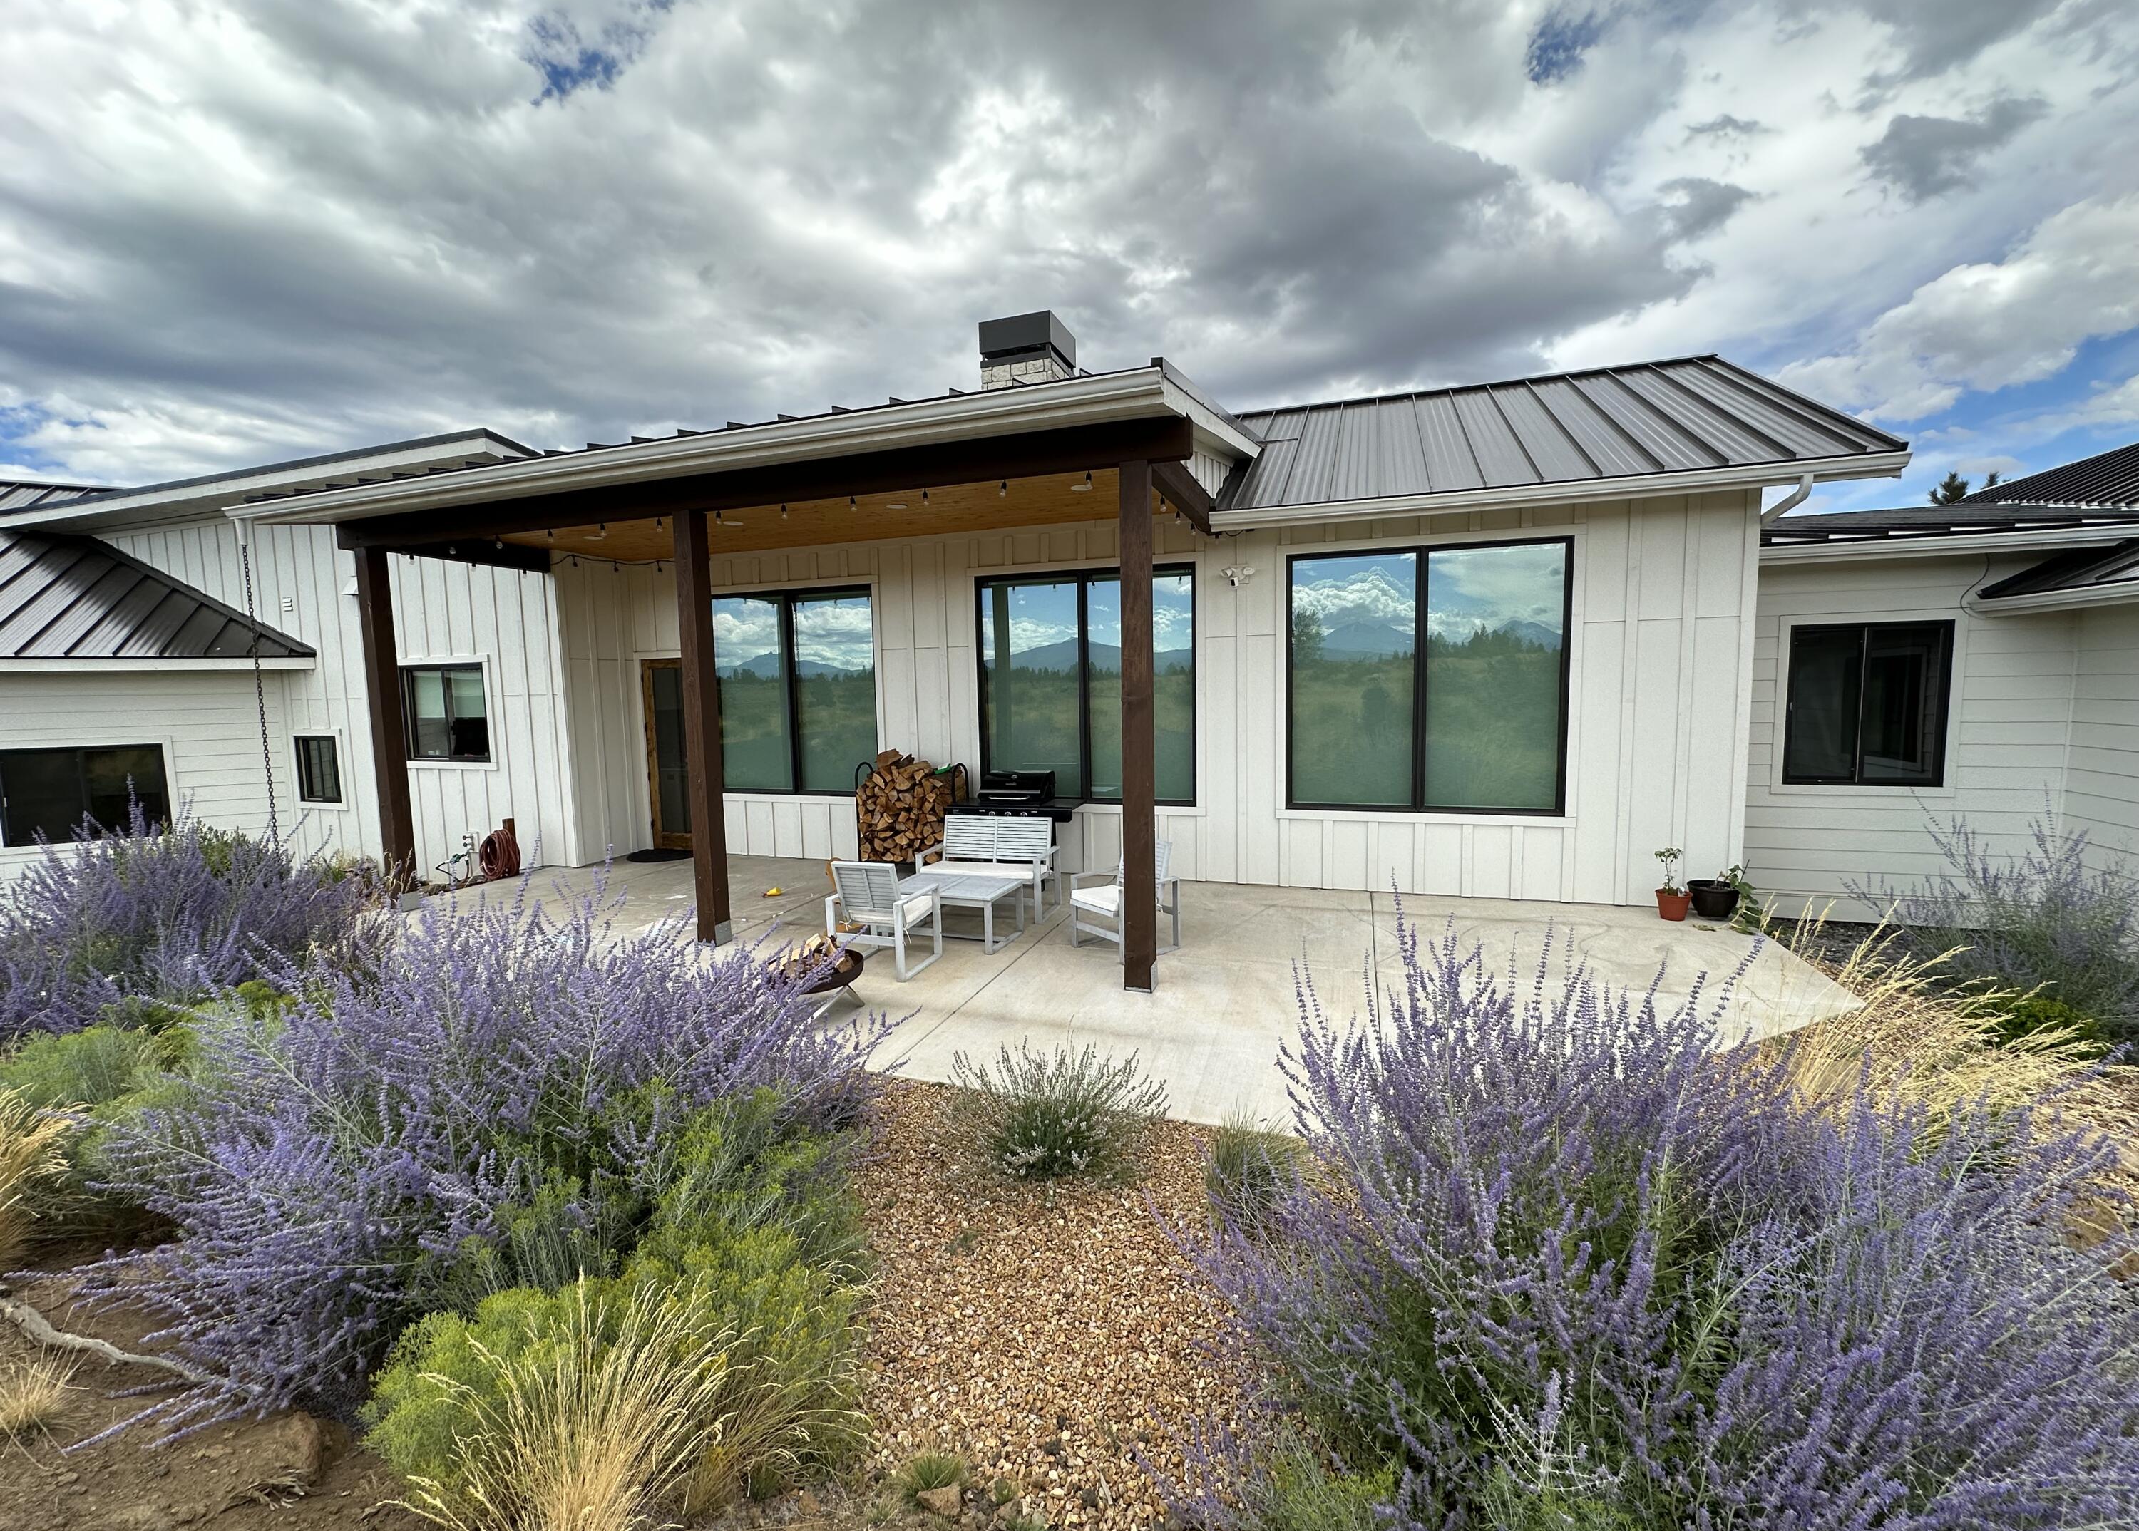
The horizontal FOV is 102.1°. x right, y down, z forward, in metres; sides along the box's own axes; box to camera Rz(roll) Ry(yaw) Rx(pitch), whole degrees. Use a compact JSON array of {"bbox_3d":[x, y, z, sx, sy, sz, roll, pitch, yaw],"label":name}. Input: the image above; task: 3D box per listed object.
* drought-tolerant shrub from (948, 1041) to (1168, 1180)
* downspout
[{"bbox_3d":[-0.041,1.384,3.670,0.900,0.460,0.800,-1,5,0],"label":"drought-tolerant shrub"},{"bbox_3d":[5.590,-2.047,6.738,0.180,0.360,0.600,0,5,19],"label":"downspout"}]

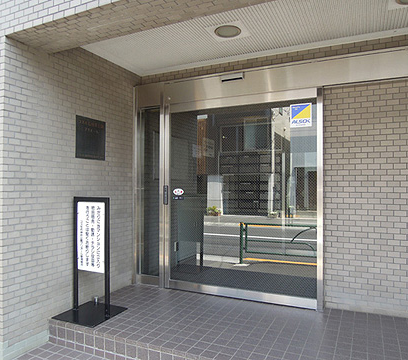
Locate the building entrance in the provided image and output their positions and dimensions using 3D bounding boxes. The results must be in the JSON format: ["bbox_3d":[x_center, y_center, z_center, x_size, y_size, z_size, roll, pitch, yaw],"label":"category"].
[{"bbox_3d":[0.157,0.127,3.551,2.108,2.157,0.140,0,-1,24],"label":"building entrance"}]

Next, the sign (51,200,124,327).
[{"bbox_3d":[-1.012,0.679,3.003,0.465,1.040,0.464,0,-1,24],"label":"sign"}]

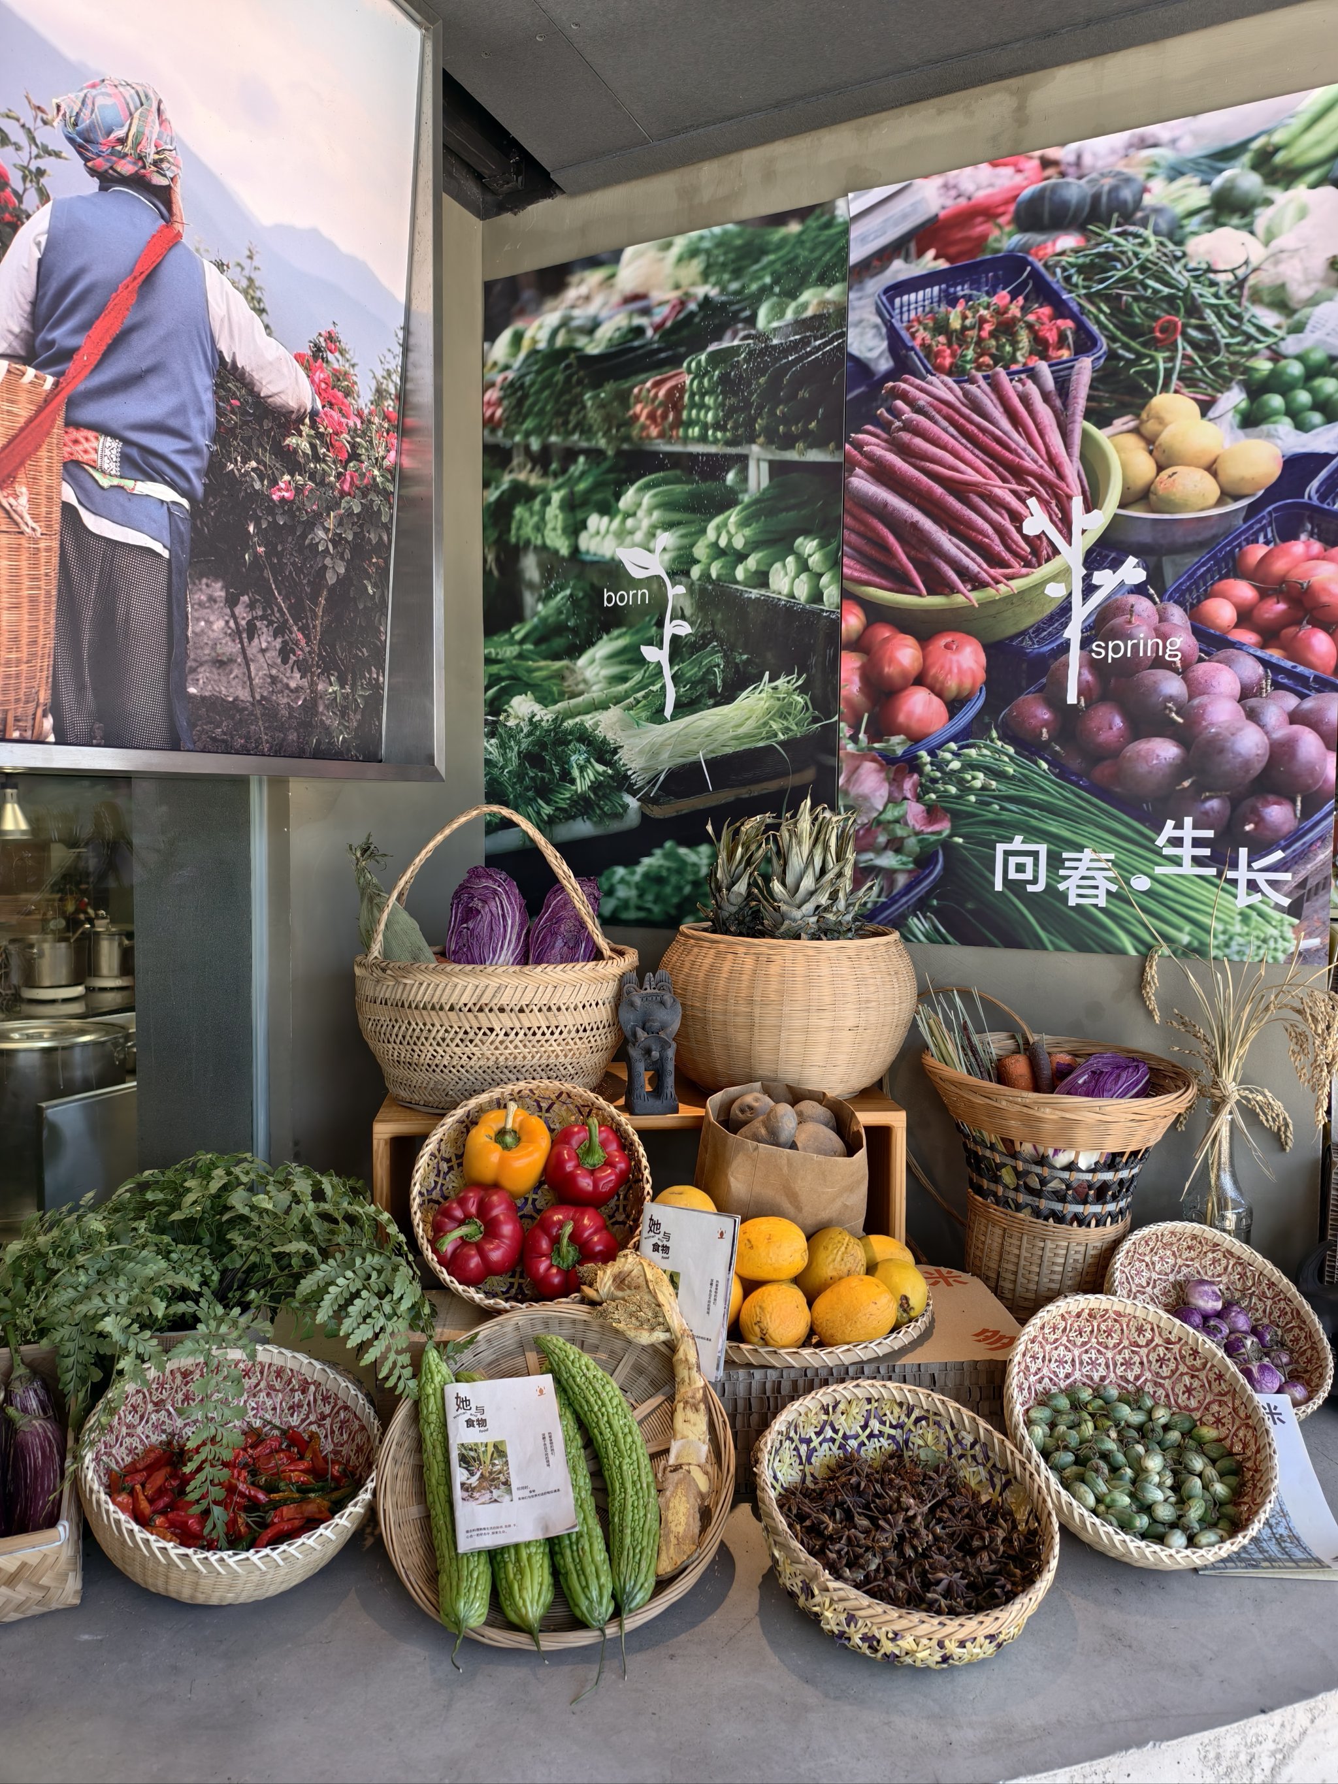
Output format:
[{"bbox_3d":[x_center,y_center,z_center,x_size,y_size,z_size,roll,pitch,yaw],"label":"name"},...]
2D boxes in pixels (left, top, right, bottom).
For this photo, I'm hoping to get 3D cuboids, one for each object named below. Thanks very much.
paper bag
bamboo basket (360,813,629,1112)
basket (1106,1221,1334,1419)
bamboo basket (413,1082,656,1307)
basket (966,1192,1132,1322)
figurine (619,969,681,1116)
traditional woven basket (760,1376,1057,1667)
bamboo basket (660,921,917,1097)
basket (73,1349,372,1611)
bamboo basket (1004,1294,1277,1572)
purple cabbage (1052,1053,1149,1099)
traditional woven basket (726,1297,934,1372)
[{"bbox_3d":[0.126,0.322,1.330,0.185,0.190,0.140,1,3,9],"label":"paper bag"},{"bbox_3d":[-0.229,0.075,1.575,0.369,0.380,0.310,0,4,-6],"label":"bamboo basket"},{"bbox_3d":[0.619,0.517,1.374,0.250,0.095,0.250,8,38,-6],"label":"basket"},{"bbox_3d":[-0.140,0.340,1.275,0.250,0.250,0.095,-3,-37,4],"label":"bamboo basket"},{"bbox_3d":[0.465,0.487,1.450,0.205,0.200,0.205,6,3,0],"label":"basket"},{"bbox_3d":[-0.024,0.181,1.509,0.075,0.175,0.083,0,4,-7],"label":"figurine"},{"bbox_3d":[0.197,0.553,1.028,0.255,0.100,0.255,6,20,-2],"label":"traditional woven basket"},{"bbox_3d":[0.155,0.149,1.540,0.335,0.197,0.335,0,3,0],"label":"bamboo basket"},{"bbox_3d":[-0.397,0.544,1.087,0.263,0.106,0.263,10,12,-6],"label":"basket"},{"bbox_3d":[0.447,0.537,1.160,0.258,0.104,0.258,4,36,-6],"label":"bamboo basket"},{"bbox_3d":[0.518,0.230,1.420,0.115,0.085,0.100,0,3,0],"label":"purple cabbage"},{"bbox_3d":[0.125,0.451,1.353,0.335,0.035,0.335,0,4,-6],"label":"traditional woven basket"}]

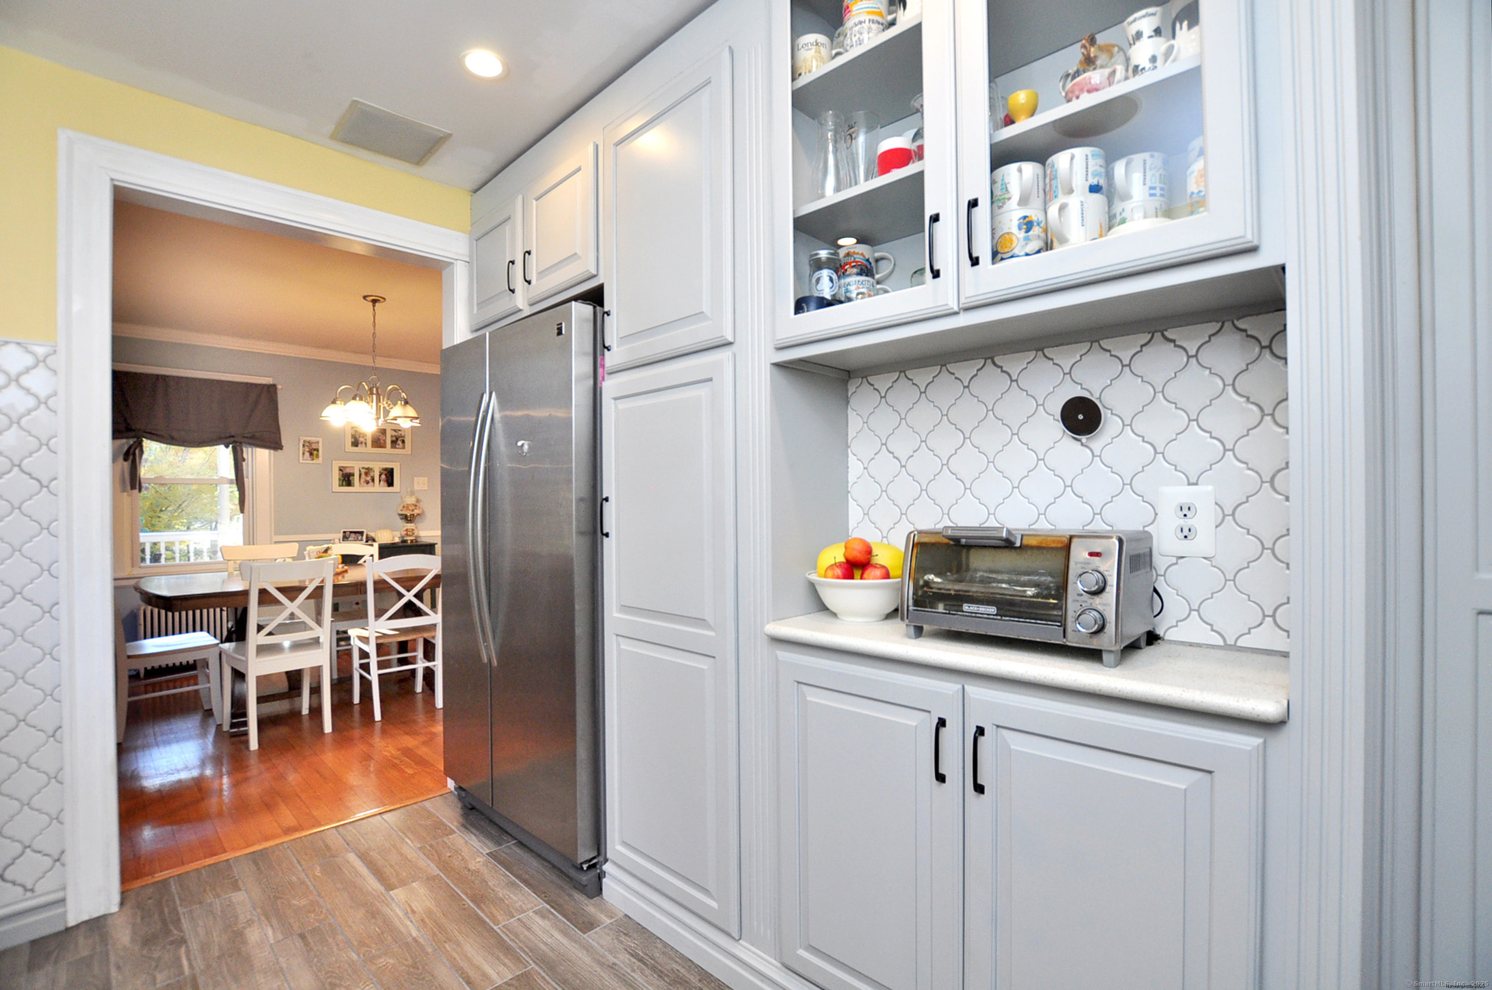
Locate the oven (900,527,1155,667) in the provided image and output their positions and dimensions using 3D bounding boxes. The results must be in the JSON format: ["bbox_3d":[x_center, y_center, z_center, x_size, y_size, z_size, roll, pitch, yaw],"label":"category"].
[{"bbox_3d":[0.541,0.184,1.227,0.395,0.216,0.265,0,0,41],"label":"oven"}]

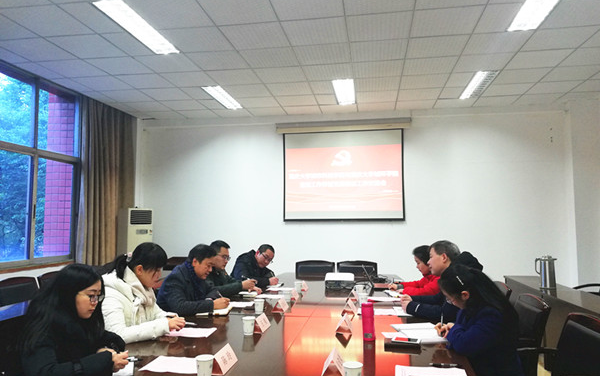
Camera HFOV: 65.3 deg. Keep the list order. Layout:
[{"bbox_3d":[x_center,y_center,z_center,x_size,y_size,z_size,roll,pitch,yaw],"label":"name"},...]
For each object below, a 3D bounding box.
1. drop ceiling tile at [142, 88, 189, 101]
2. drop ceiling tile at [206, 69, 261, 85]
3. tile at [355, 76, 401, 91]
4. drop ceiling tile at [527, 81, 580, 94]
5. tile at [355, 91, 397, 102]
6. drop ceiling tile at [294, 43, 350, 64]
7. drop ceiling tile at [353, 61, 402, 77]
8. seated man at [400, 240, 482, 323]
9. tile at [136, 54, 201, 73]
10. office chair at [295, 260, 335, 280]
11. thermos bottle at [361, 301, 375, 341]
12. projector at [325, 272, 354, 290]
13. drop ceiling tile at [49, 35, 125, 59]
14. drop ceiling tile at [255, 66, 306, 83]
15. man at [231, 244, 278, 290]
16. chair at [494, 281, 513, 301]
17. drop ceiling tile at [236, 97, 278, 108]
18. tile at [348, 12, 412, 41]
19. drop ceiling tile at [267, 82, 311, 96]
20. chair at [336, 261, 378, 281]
[{"bbox_3d":[-1.899,-1.335,6.684,0.600,0.020,0.600,-1,-4,9],"label":"drop ceiling tile"},{"bbox_3d":[-0.807,-1.383,5.847,0.600,0.020,0.600,-1,-4,9],"label":"drop ceiling tile"},{"bbox_3d":[1.041,-1.380,6.208,0.600,0.020,0.600,-1,-5,9],"label":"tile"},{"bbox_3d":[3.477,-1.381,6.441,0.600,0.020,0.600,-1,-4,9],"label":"drop ceiling tile"},{"bbox_3d":[1.131,-1.340,6.817,0.600,0.020,0.600,-1,-4,9],"label":"tile"},{"bbox_3d":[0.254,-1.481,5.168,0.600,0.020,0.612,-1,-4,9],"label":"drop ceiling tile"},{"bbox_3d":[0.938,-1.412,5.566,0.600,0.020,0.600,-1,-4,9],"label":"drop ceiling tile"},{"bbox_3d":[1.031,0.984,3.273,0.750,1.240,0.550,-1,-4,9],"label":"seated man"},{"bbox_3d":[-1.524,-1.451,5.448,0.600,0.020,0.612,-1,-4,9],"label":"tile"},{"bbox_3d":[0.159,1.314,5.585,0.540,0.910,0.600,-1,-4,9],"label":"office chair"},{"bbox_3d":[0.366,0.723,2.528,0.068,0.195,0.068,-1,-5,9],"label":"thermos bottle"},{"bbox_3d":[0.408,0.934,4.660,0.290,0.120,0.250,-1,-5,9],"label":"projector"},{"bbox_3d":[-2.165,-1.454,4.832,0.600,0.020,0.600,-1,-4,9],"label":"drop ceiling tile"},{"bbox_3d":[-0.240,-1.413,5.831,0.600,0.020,0.600,-1,-5,9],"label":"drop ceiling tile"},{"bbox_3d":[-0.544,1.218,5.106,0.680,1.160,0.520,-3,-5,33],"label":"man"},{"bbox_3d":[1.363,1.179,3.830,0.600,0.910,0.550,-1,-4,9],"label":"chair"},{"bbox_3d":[-0.611,-1.291,7.049,0.600,0.020,0.600,-1,-4,9],"label":"drop ceiling tile"},{"bbox_3d":[0.752,-1.532,4.444,0.600,0.020,0.600,-1,-5,9],"label":"tile"},{"bbox_3d":[-0.139,-1.366,6.402,0.600,0.020,0.600,-1,-4,9],"label":"drop ceiling tile"},{"bbox_3d":[0.738,1.439,6.093,0.570,0.920,0.580,-1,-5,9],"label":"chair"}]

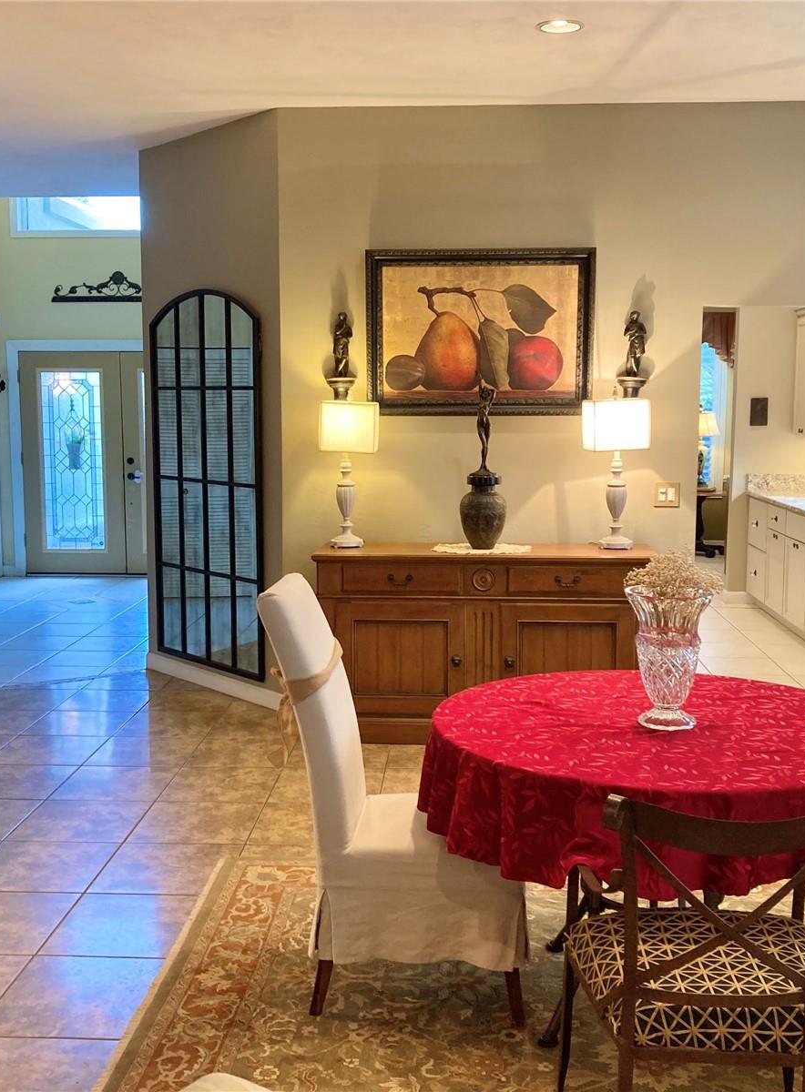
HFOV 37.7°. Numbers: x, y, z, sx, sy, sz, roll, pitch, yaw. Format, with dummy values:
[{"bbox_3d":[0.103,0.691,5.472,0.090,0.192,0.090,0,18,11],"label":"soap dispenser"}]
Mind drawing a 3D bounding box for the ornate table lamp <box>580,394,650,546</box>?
[{"bbox_3d":[1.038,-0.368,5.721,0.290,0.748,0.250,-1,7,-4],"label":"ornate table lamp"}]

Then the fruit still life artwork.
[{"bbox_3d":[0.382,-1.060,5.834,1.114,0.808,0.054,0,7,3],"label":"fruit still life artwork"}]

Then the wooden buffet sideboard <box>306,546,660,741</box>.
[{"bbox_3d":[0.384,0.467,5.716,1.575,0.900,0.526,0,7,3],"label":"wooden buffet sideboard"}]

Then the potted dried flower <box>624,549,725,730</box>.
[{"bbox_3d":[0.708,0.242,3.091,0.261,0.455,0.243,0,7,3],"label":"potted dried flower"}]

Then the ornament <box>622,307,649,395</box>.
[{"bbox_3d":[1.133,-0.932,5.779,0.145,0.447,0.130,0,7,3],"label":"ornament"}]

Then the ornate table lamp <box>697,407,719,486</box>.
[{"bbox_3d":[3.121,-1.037,12.327,0.394,0.837,0.394,0,7,3],"label":"ornate table lamp"}]

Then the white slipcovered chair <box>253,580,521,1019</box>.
[{"bbox_3d":[-0.009,0.662,3.253,0.700,1.125,0.480,0,7,5],"label":"white slipcovered chair"}]

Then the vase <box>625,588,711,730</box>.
[{"bbox_3d":[0.711,0.303,3.177,0.235,0.353,0.235,0,7,3],"label":"vase"}]

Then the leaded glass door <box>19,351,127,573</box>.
[{"bbox_3d":[-3.060,-0.763,10.987,0.945,2.066,0.045,0,7,3],"label":"leaded glass door"}]

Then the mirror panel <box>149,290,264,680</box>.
[{"bbox_3d":[-1.093,-0.354,6.529,0.035,2.075,1.045,-6,9,-41],"label":"mirror panel"}]

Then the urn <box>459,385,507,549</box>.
[{"bbox_3d":[0.389,-0.381,5.673,0.237,0.787,0.237,0,7,3],"label":"urn"}]

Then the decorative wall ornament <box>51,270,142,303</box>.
[{"bbox_3d":[-2.598,-2.361,10.713,1.251,0.283,0.041,0,7,3],"label":"decorative wall ornament"}]

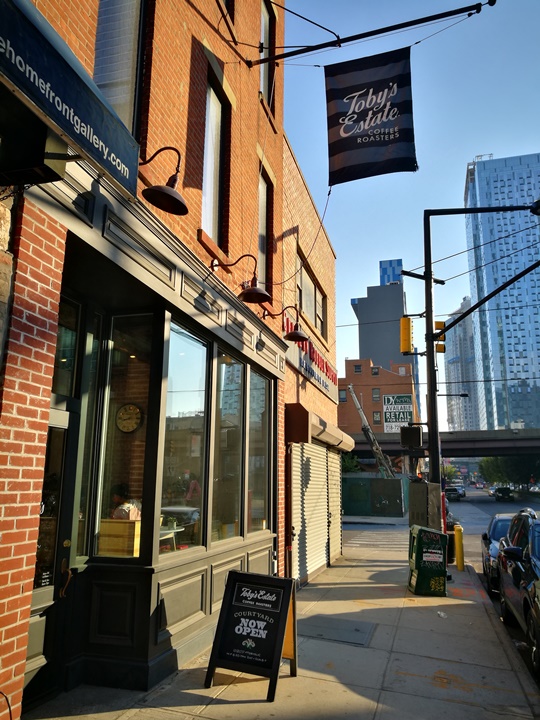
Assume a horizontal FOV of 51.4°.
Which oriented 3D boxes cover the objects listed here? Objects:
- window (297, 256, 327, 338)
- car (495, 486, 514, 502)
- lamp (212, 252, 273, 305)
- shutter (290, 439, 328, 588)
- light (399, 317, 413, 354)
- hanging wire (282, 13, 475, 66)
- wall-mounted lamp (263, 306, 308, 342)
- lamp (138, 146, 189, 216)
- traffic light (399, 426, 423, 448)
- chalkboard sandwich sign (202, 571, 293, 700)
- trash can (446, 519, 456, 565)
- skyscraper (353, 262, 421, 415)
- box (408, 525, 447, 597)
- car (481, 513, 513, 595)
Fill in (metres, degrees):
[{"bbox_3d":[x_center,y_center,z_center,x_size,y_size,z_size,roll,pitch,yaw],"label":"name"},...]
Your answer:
[{"bbox_3d":[0.915,-1.225,11.908,0.150,1.200,2.900,-3,-13,15],"label":"window"},{"bbox_3d":[24.432,14.043,58.742,1.880,1.550,4.600,-4,-13,18],"label":"car"},{"bbox_3d":[-0.293,-0.873,5.933,0.640,0.510,0.356,-3,-13,16],"label":"lamp"},{"bbox_3d":[0.716,2.571,9.773,0.100,2.120,3.000,-3,-13,16],"label":"shutter"},{"bbox_3d":[2.693,-0.459,11.146,0.240,0.750,0.340,-4,-13,22],"label":"light"},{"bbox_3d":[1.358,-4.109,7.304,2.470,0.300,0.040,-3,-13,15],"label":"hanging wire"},{"bbox_3d":[0.223,-0.514,7.808,0.650,0.480,0.350,-3,-13,15],"label":"wall-mounted lamp"},{"bbox_3d":[-0.860,-1.296,4.047,0.610,0.505,0.356,-3,-13,16],"label":"lamp"},{"bbox_3d":[3.044,1.670,12.100,0.430,0.460,0.220,-5,-13,25],"label":"traffic light"},{"bbox_3d":[-0.120,2.204,4.611,0.570,0.820,0.570,-4,-13,21],"label":"chalkboard sandwich sign"},{"bbox_3d":[4.177,4.213,13.074,0.580,0.980,0.580,-3,-13,16],"label":"trash can"},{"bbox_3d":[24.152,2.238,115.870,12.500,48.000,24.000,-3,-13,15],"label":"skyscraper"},{"bbox_3d":[2.570,3.262,9.173,0.500,1.050,0.390,4,-12,0],"label":"box"},{"bbox_3d":[5.462,3.955,11.692,1.780,1.450,4.500,-3,-13,16],"label":"car"}]

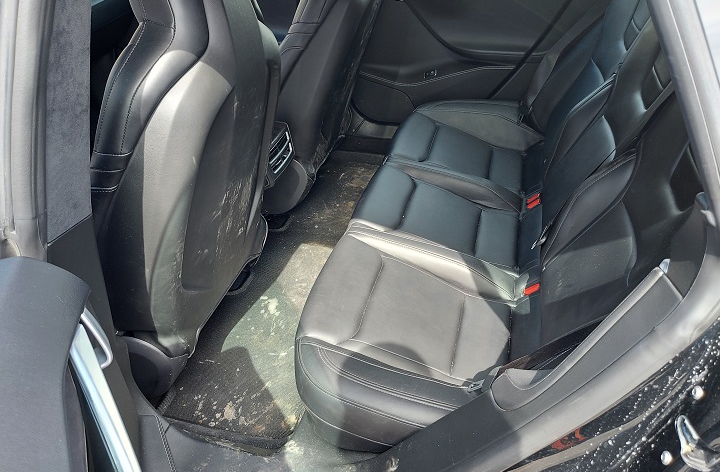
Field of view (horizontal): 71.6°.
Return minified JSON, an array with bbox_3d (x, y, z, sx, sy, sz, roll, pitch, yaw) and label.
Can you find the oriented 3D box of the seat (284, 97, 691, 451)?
[{"bbox_3d":[0.279,0.069,1.083,0.800,0.900,0.510,10,38,13],"label":"seat"}]

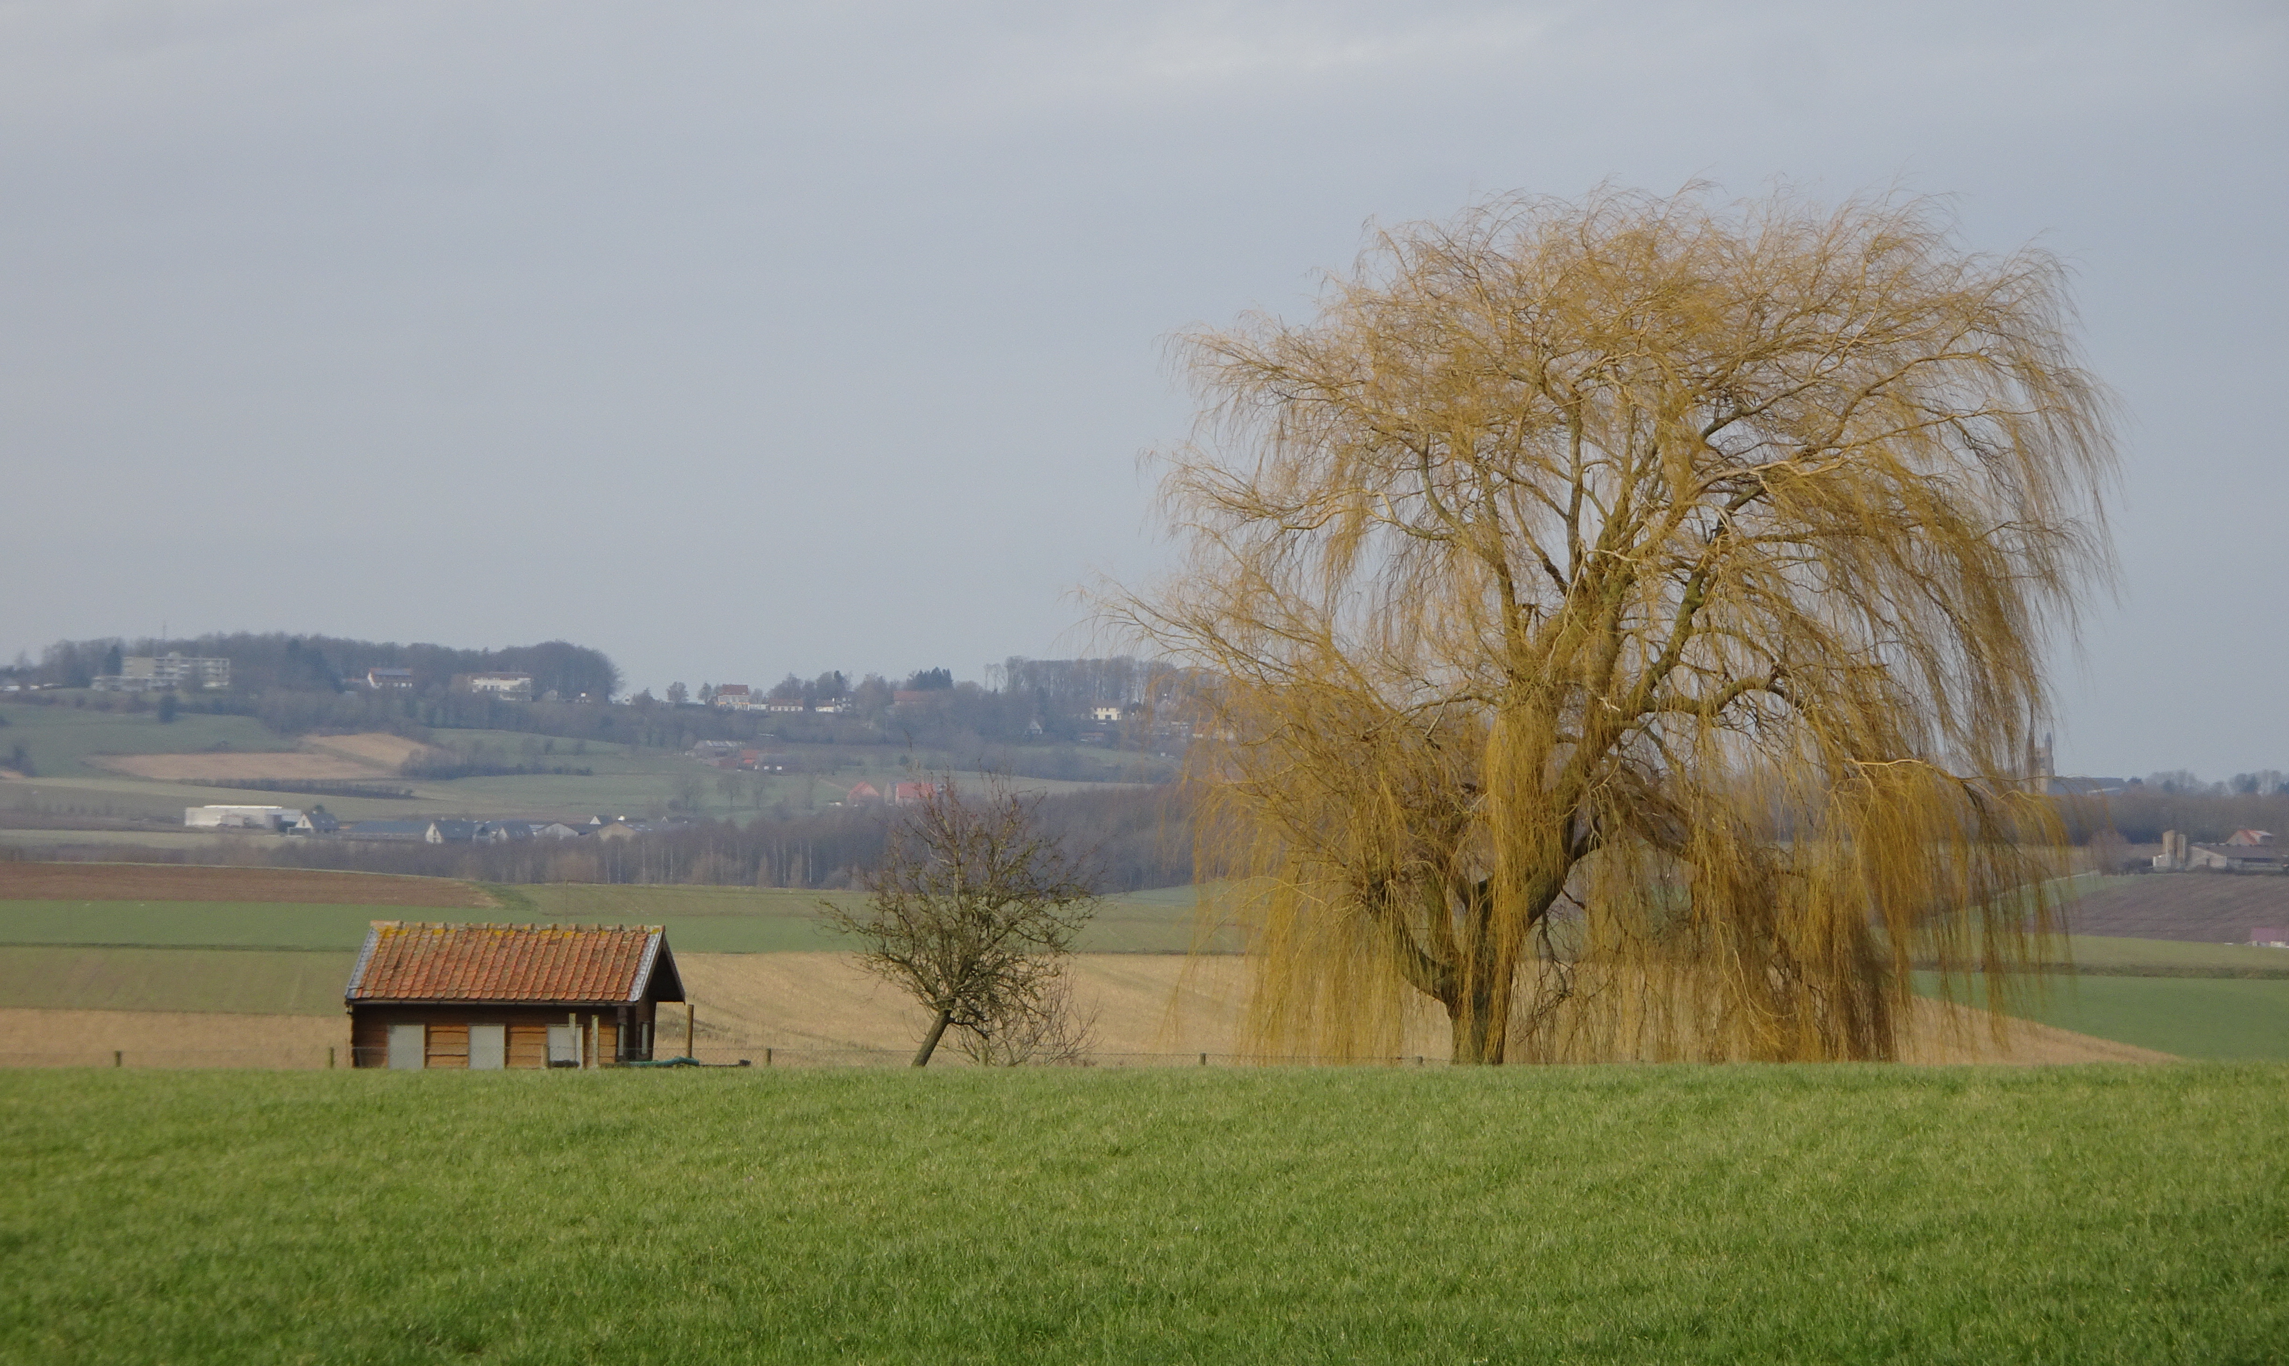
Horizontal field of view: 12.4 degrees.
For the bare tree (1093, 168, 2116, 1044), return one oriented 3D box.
[{"bbox_3d":[7.570,-0.600,169.000,16.100,14.800,14.800,0,0,0],"label":"bare tree"}]

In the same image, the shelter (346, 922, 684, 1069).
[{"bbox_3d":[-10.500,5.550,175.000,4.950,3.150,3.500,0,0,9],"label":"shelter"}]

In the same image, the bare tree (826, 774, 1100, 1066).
[{"bbox_3d":[-2.940,4.150,170.000,4.450,5.300,4.200,0,0,0],"label":"bare tree"}]

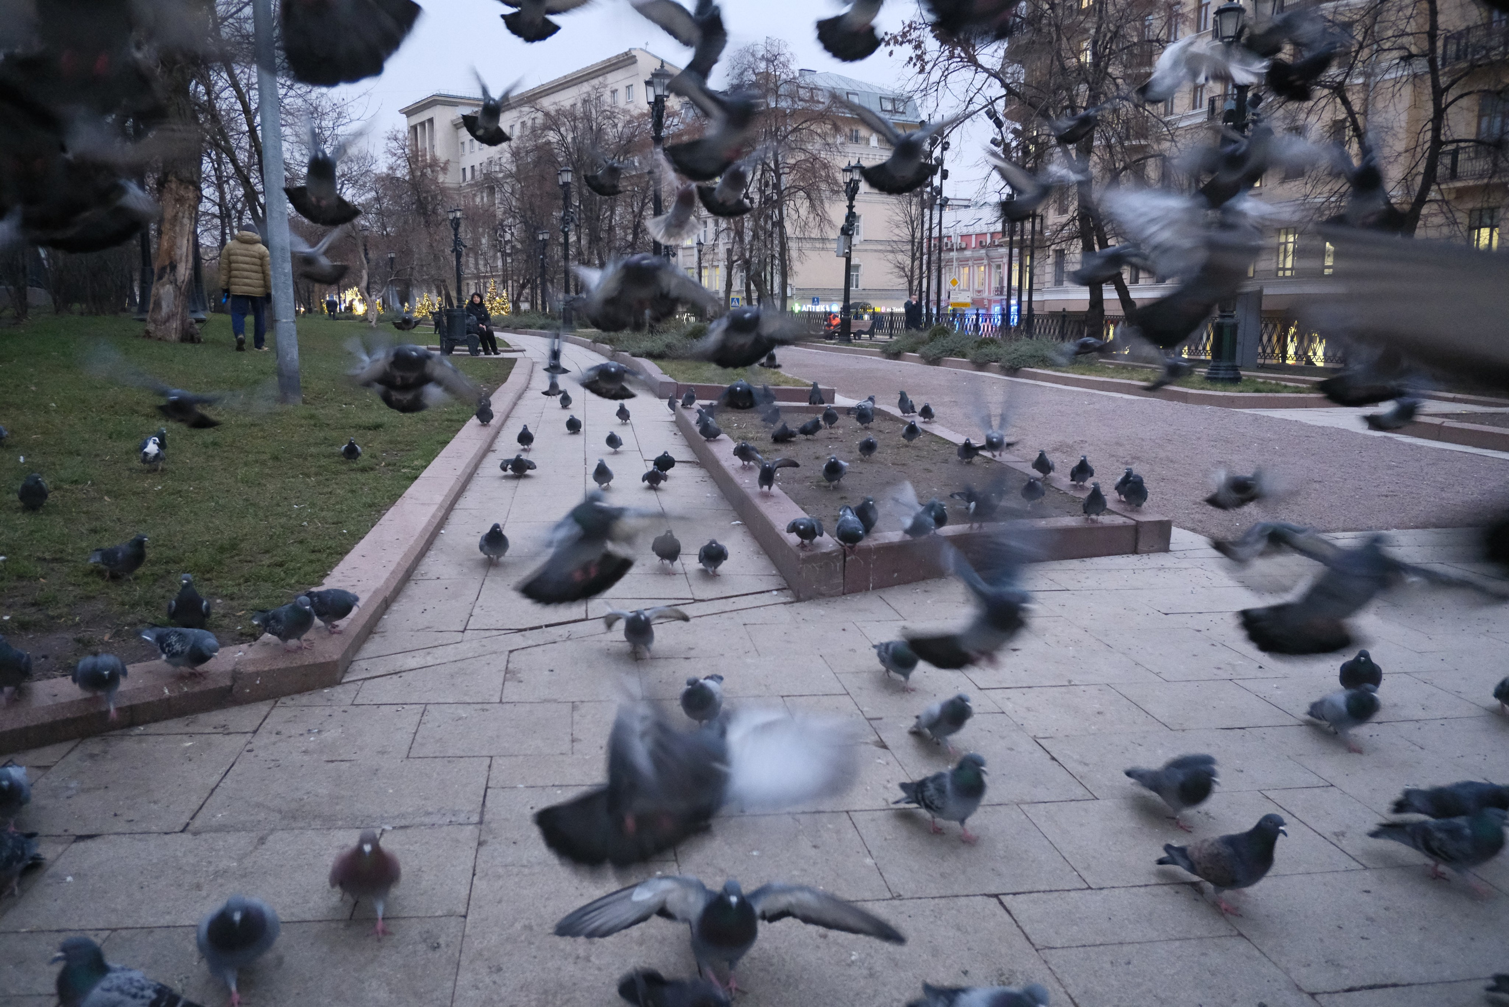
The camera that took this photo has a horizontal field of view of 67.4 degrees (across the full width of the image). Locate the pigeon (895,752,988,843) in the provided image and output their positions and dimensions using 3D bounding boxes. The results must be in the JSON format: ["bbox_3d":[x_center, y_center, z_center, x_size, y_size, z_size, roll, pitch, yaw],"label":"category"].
[{"bbox_3d":[0.433,0.648,2.602,0.265,0.205,0.125,9,13,39],"label":"pigeon"}]

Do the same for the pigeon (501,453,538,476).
[{"bbox_3d":[-1.654,-0.289,7.940,0.245,0.170,0.240,-2,10,-15],"label":"pigeon"}]

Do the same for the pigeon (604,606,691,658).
[{"bbox_3d":[-0.406,0.460,4.172,0.320,0.190,0.280,-1,11,-7],"label":"pigeon"}]

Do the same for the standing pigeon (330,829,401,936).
[{"bbox_3d":[-0.751,0.702,2.211,0.135,0.220,0.260,-3,11,-19],"label":"standing pigeon"}]

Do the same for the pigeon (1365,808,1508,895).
[{"bbox_3d":[1.595,0.776,2.586,0.290,0.200,0.120,6,12,29],"label":"pigeon"}]

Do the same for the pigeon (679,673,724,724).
[{"bbox_3d":[-0.156,0.597,3.448,0.130,0.190,0.280,3,11,12],"label":"pigeon"}]

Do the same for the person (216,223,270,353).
[{"bbox_3d":[-7.137,-3.010,15.843,0.680,1.720,0.500,-2,11,-14],"label":"person"}]

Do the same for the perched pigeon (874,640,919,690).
[{"bbox_3d":[0.477,0.530,3.885,0.125,0.180,0.270,-5,12,-25],"label":"perched pigeon"}]

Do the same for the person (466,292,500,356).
[{"bbox_3d":[-5.487,-3.619,22.800,0.520,1.250,0.680,-8,13,-39],"label":"person"}]

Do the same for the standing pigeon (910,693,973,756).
[{"bbox_3d":[0.506,0.563,3.107,0.125,0.200,0.260,-9,14,-42],"label":"standing pigeon"}]

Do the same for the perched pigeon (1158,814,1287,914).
[{"bbox_3d":[0.949,0.704,2.291,0.265,0.210,0.125,5,11,26],"label":"perched pigeon"}]

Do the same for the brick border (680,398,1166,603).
[{"bbox_3d":[0.704,-0.360,8.406,2.190,0.180,7.510,-1,10,-7],"label":"brick border"}]

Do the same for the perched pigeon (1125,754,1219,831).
[{"bbox_3d":[0.974,0.654,2.649,0.265,0.185,0.135,10,14,42],"label":"perched pigeon"}]

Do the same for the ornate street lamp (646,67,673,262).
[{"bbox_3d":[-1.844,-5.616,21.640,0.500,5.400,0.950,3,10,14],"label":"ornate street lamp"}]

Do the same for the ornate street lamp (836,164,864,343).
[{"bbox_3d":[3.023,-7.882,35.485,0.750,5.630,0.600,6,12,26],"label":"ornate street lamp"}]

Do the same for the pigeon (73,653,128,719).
[{"bbox_3d":[-1.931,0.497,3.331,0.160,0.180,0.270,-6,12,-30],"label":"pigeon"}]

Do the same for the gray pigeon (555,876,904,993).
[{"bbox_3d":[-0.047,0.817,2.182,0.640,0.220,0.280,0,11,-2],"label":"gray pigeon"}]

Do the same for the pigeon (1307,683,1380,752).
[{"bbox_3d":[1.773,0.630,3.417,0.125,0.190,0.270,-4,11,-21],"label":"pigeon"}]

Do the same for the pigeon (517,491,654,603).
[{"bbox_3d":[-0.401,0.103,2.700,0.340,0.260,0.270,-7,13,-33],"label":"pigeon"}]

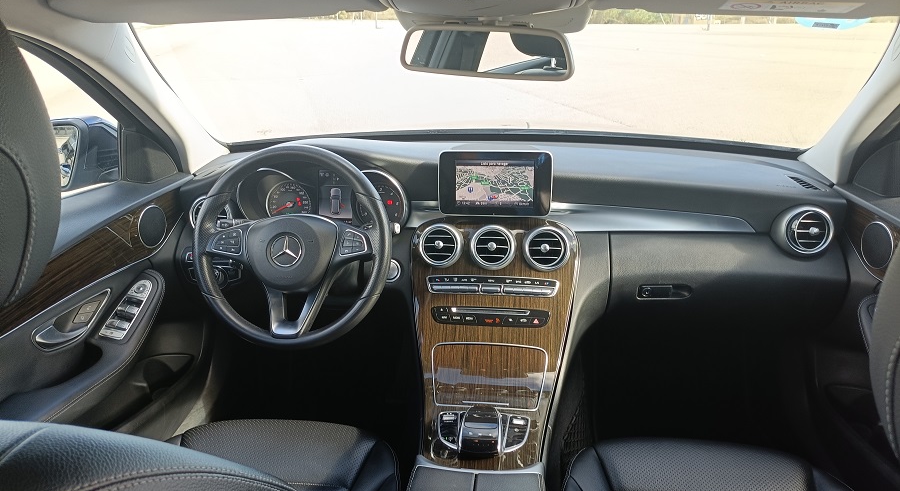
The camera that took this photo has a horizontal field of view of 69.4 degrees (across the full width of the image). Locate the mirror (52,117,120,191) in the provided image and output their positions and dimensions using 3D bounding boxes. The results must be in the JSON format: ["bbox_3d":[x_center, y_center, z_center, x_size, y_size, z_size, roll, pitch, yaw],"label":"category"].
[{"bbox_3d":[-0.823,-0.193,1.404,0.235,0.165,0.160,-2,20,-5],"label":"mirror"}]

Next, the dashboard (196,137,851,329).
[{"bbox_3d":[0.100,-0.050,1.397,1.380,0.315,0.430,2,20,7],"label":"dashboard"}]

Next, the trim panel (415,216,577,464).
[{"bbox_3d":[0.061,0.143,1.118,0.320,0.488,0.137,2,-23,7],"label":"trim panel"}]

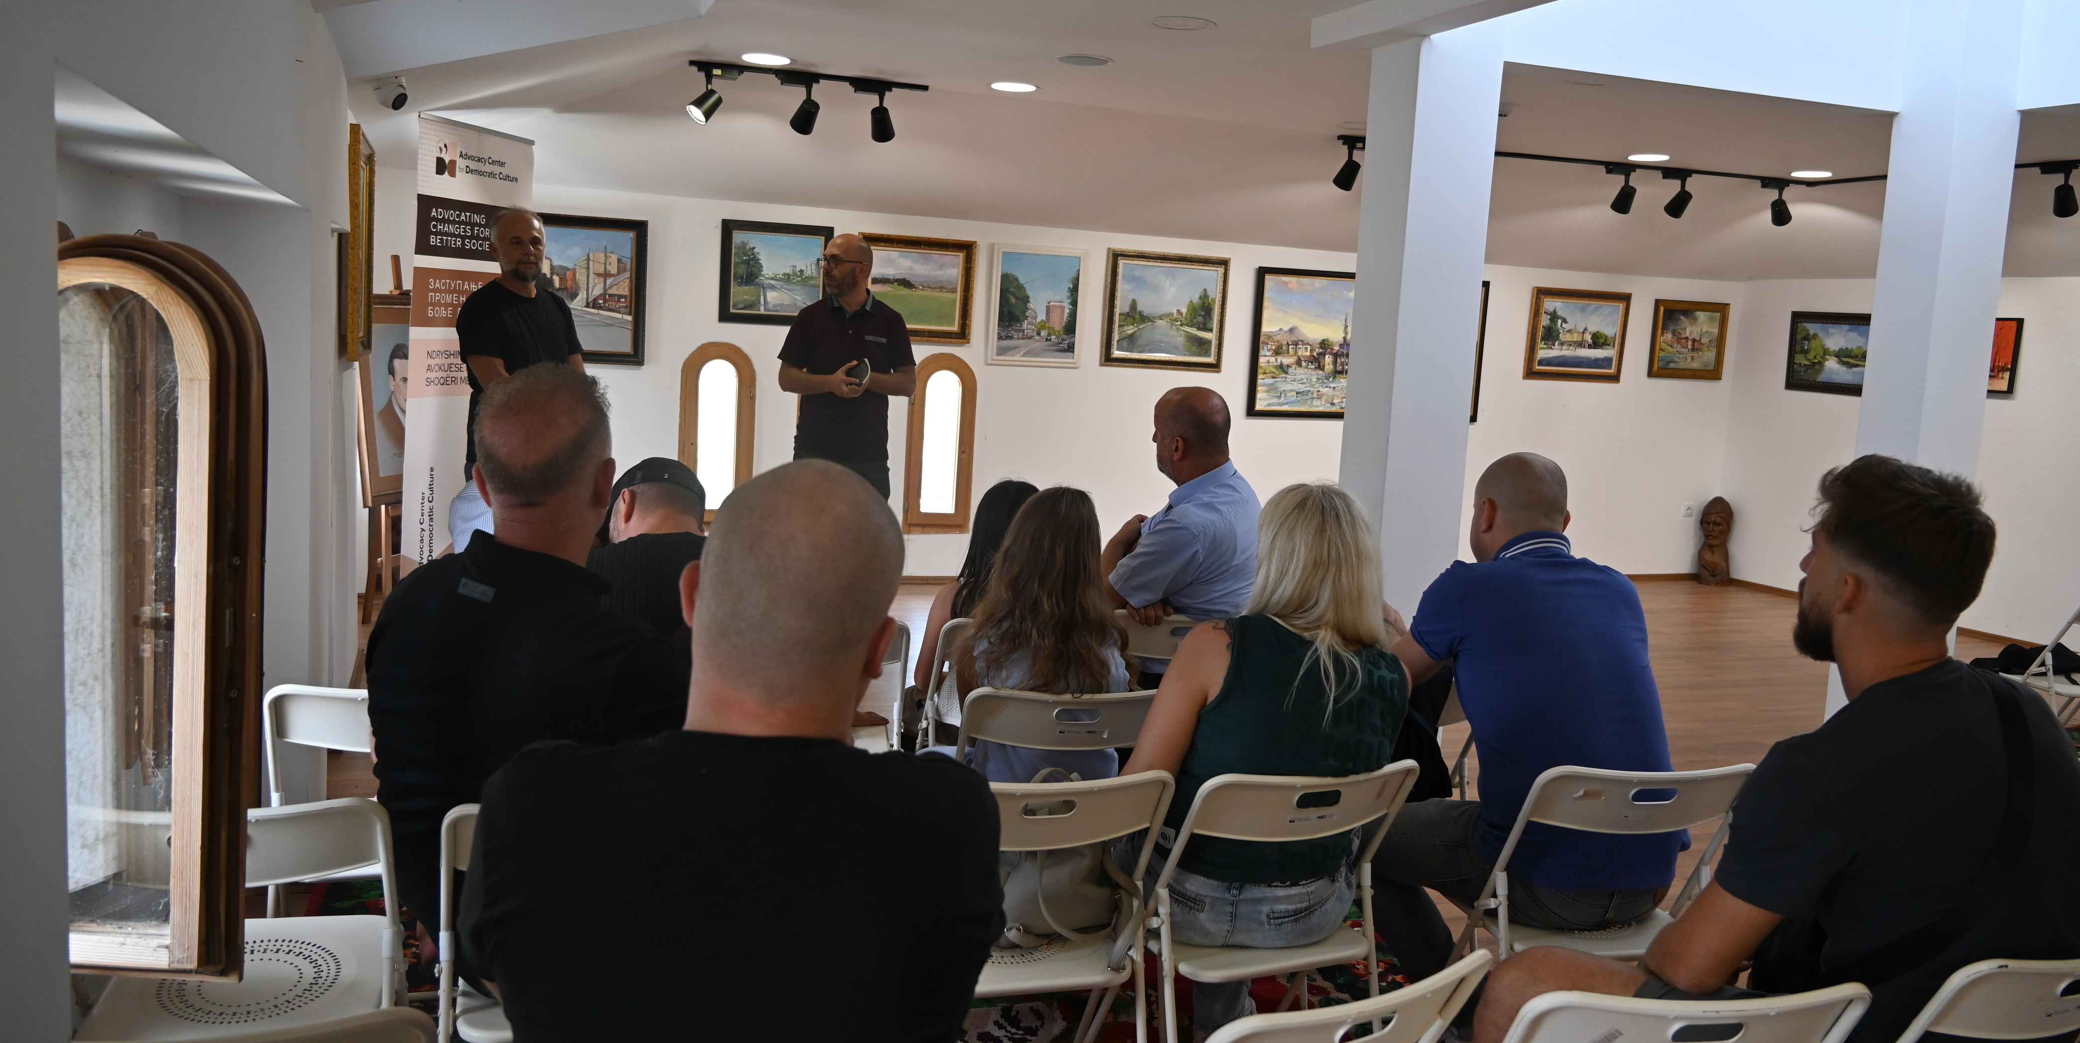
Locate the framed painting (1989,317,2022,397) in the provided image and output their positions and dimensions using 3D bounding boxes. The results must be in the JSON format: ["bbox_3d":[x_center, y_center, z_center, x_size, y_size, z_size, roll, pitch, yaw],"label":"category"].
[{"bbox_3d":[5.635,-0.999,9.367,0.035,0.441,0.500,1,7,-20],"label":"framed painting"}]

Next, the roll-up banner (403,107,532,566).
[{"bbox_3d":[-2.248,-0.437,6.146,0.200,2.130,0.820,5,7,12],"label":"roll-up banner"}]

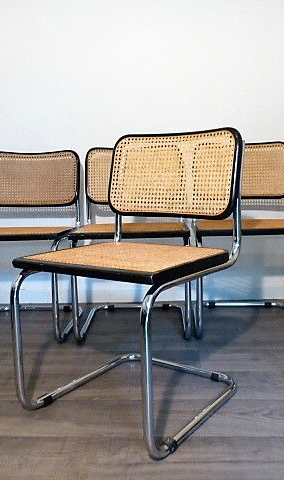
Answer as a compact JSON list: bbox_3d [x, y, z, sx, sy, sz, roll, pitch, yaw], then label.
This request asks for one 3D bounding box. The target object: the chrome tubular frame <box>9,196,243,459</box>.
[{"bbox_3d":[-0.021,0.148,1.266,0.460,0.670,0.526,4,10,36],"label":"chrome tubular frame"}]

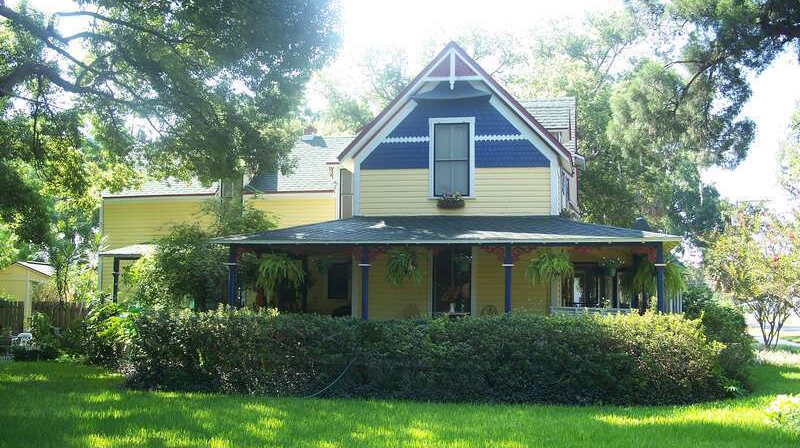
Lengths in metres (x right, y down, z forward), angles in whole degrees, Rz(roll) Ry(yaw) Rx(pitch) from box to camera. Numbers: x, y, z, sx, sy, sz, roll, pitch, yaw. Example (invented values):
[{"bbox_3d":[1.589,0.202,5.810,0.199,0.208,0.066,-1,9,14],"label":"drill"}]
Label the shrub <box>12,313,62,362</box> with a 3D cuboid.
[{"bbox_3d":[-10.429,3.265,24.600,1.400,1.420,1.250,1,-6,0],"label":"shrub"}]

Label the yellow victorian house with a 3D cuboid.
[{"bbox_3d":[-1.646,0.146,24.921,17.700,7.800,13.700,-1,-6,11],"label":"yellow victorian house"}]

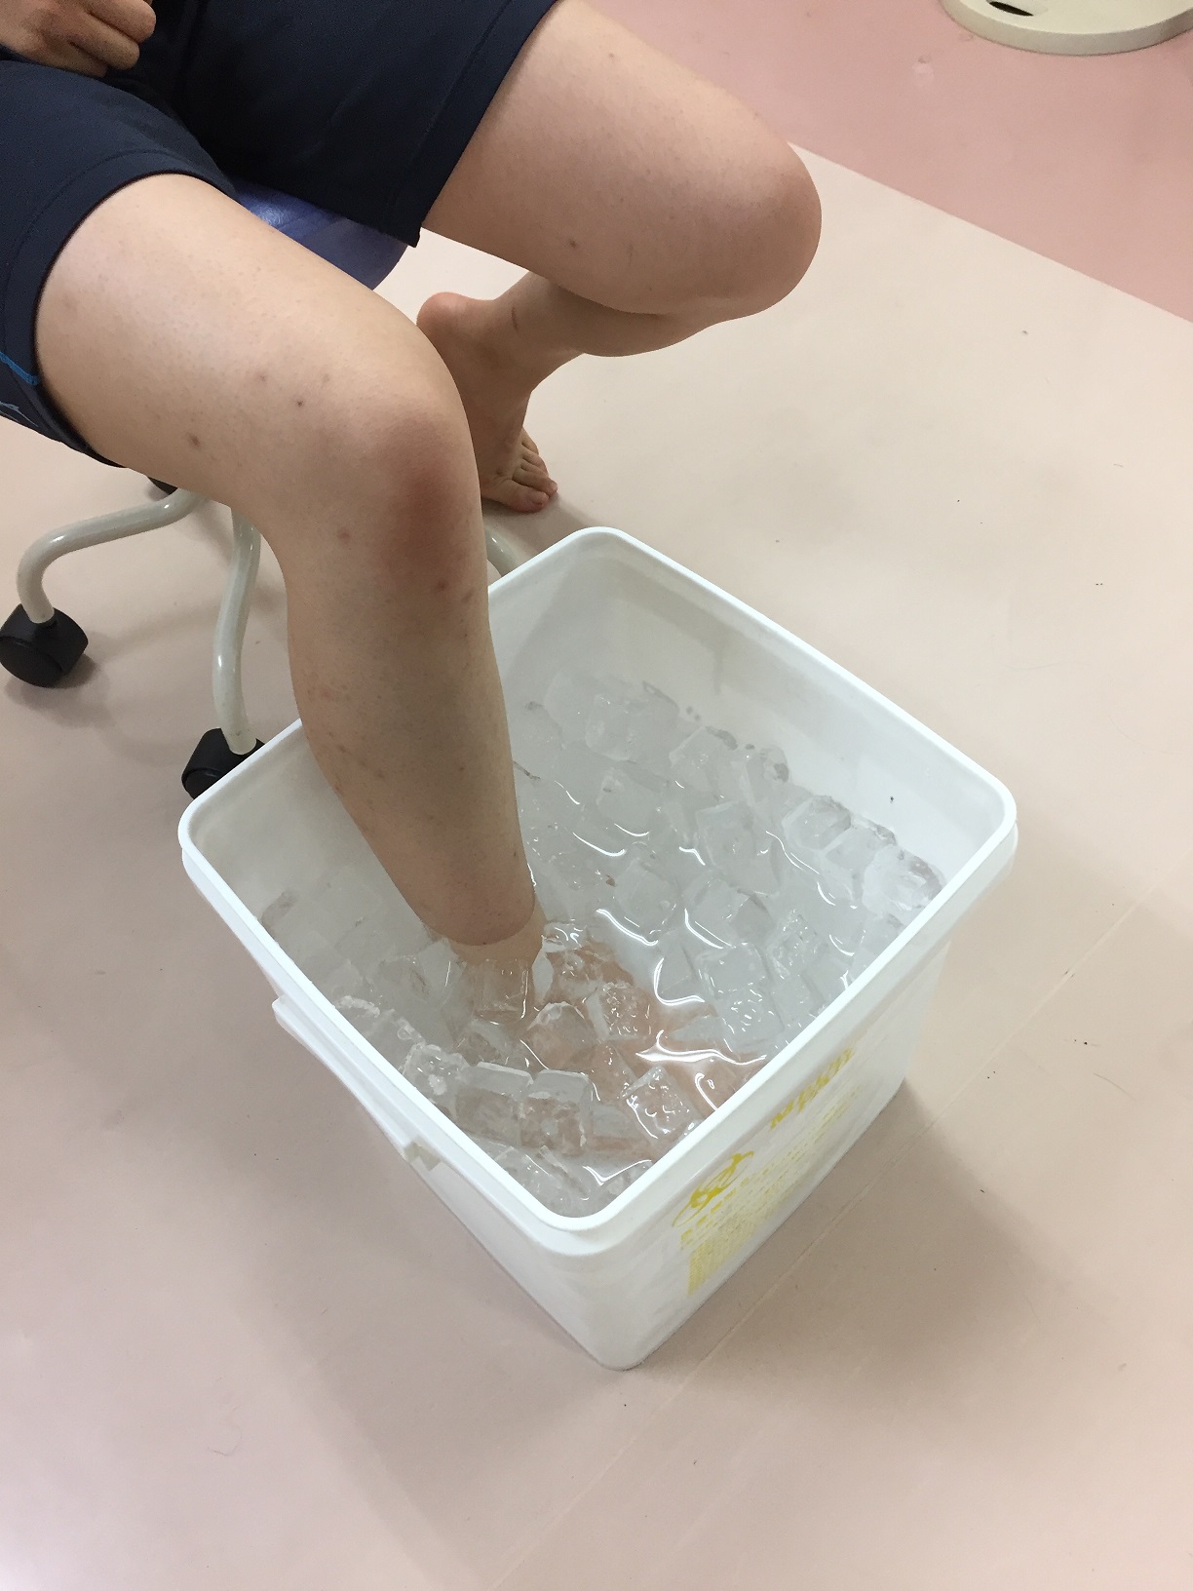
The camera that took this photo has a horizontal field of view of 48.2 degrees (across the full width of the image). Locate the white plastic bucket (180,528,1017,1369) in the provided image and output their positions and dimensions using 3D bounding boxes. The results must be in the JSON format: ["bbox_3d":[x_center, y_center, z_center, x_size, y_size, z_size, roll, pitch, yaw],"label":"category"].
[{"bbox_3d":[0.006,0.106,0.830,0.348,0.320,0.334,-39,60,-22],"label":"white plastic bucket"}]

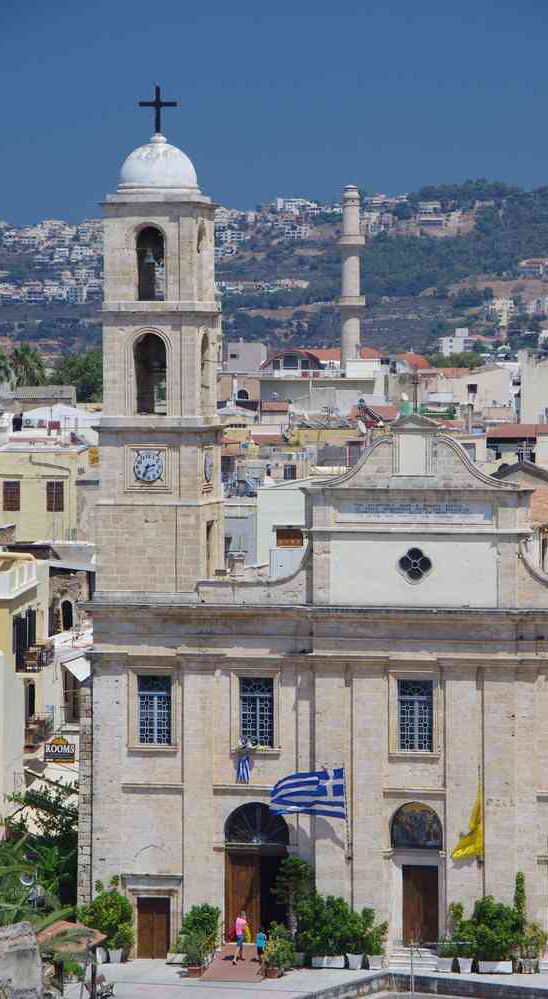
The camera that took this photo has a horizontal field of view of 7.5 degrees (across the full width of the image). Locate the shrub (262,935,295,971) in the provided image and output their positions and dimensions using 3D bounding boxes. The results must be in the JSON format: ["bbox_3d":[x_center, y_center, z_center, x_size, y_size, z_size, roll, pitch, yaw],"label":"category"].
[{"bbox_3d":[0.169,13.970,128.072,1.000,1.100,0.950,0,2,0],"label":"shrub"}]

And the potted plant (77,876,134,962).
[{"bbox_3d":[-5.478,13.654,135.391,1.553,2.575,1.400,0,3,10],"label":"potted plant"}]

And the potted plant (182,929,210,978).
[{"bbox_3d":[-2.500,14.469,132.665,0.752,1.463,0.800,0,3,10],"label":"potted plant"}]

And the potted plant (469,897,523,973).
[{"bbox_3d":[6.864,13.422,128.422,1.650,2.306,1.250,0,2,13],"label":"potted plant"}]

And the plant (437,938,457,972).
[{"bbox_3d":[5.526,14.607,133.338,0.514,1.007,0.500,0,3,10],"label":"plant"}]

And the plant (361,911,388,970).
[{"bbox_3d":[3.126,13.720,129.486,0.820,1.846,0.800,0,2,13],"label":"plant"}]

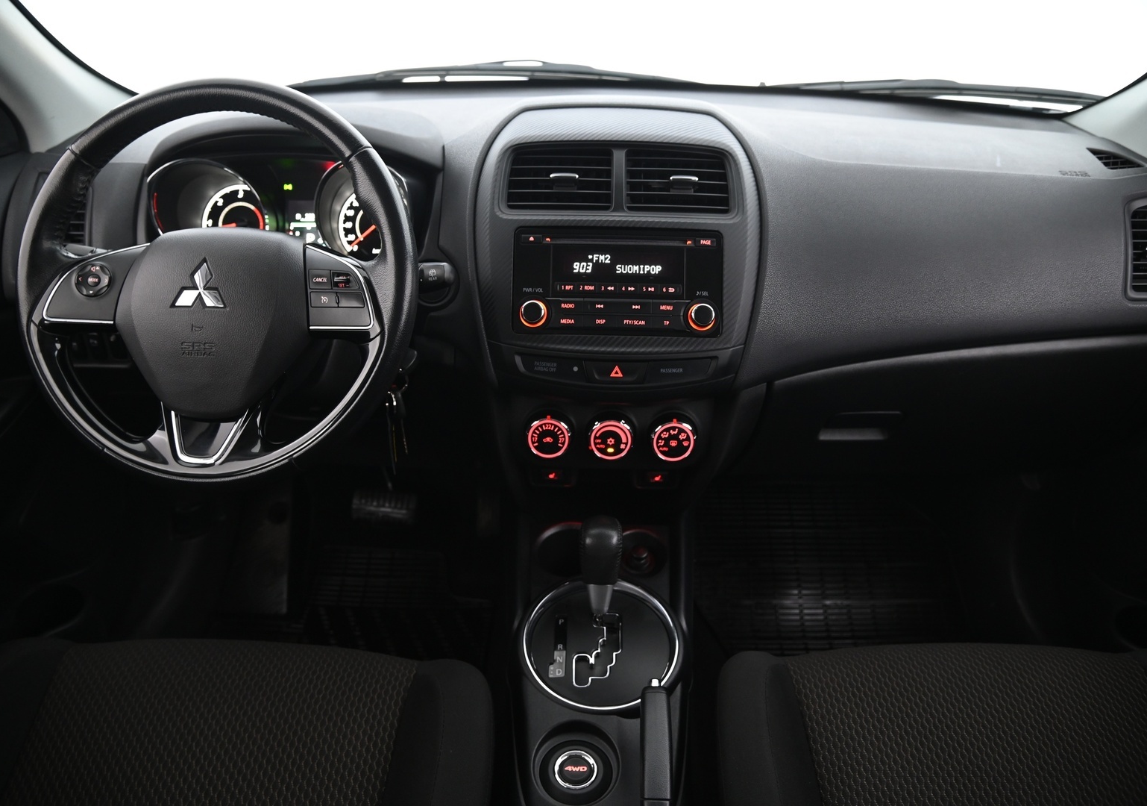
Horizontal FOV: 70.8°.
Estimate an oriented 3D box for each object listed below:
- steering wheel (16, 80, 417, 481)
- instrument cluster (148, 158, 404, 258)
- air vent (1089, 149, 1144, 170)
[{"bbox_3d":[-0.327,-0.112,0.752,0.375,0.373,0.105,1,-4,2],"label":"steering wheel"},{"bbox_3d":[-0.321,-0.212,0.930,0.295,0.130,0.100,1,-2,1],"label":"instrument cluster"},{"bbox_3d":[0.684,-0.306,1.015,0.065,0.025,0.075,6,34,7],"label":"air vent"}]

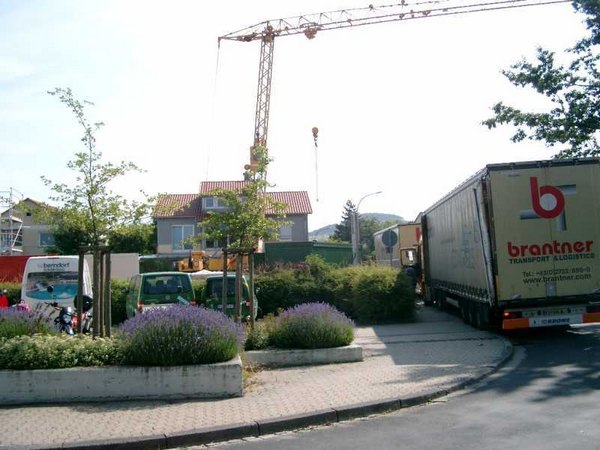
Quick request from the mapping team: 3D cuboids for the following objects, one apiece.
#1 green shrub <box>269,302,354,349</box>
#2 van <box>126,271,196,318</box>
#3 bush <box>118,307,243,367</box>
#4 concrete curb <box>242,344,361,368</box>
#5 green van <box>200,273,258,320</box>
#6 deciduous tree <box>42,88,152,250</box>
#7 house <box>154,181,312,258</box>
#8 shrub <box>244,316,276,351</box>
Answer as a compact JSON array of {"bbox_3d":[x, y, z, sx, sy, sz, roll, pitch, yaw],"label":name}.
[{"bbox_3d":[0.212,1.838,11.910,1.580,0.810,1.300,-2,-3,0],"label":"green shrub"},{"bbox_3d":[-4.978,2.633,22.390,1.860,1.950,4.800,0,-4,-19],"label":"van"},{"bbox_3d":[-1.628,1.524,9.127,1.700,0.740,1.300,-2,-3,0],"label":"bush"},{"bbox_3d":[-0.025,2.332,11.429,2.200,0.260,0.550,-1,-4,-7],"label":"concrete curb"},{"bbox_3d":[-2.673,2.805,24.880,1.820,1.820,4.500,-1,-3,-4],"label":"green van"},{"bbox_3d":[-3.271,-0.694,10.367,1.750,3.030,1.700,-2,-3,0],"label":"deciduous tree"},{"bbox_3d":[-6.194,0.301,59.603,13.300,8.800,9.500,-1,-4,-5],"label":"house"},{"bbox_3d":[-0.705,1.958,11.654,0.680,0.590,0.600,-2,-3,0],"label":"shrub"}]

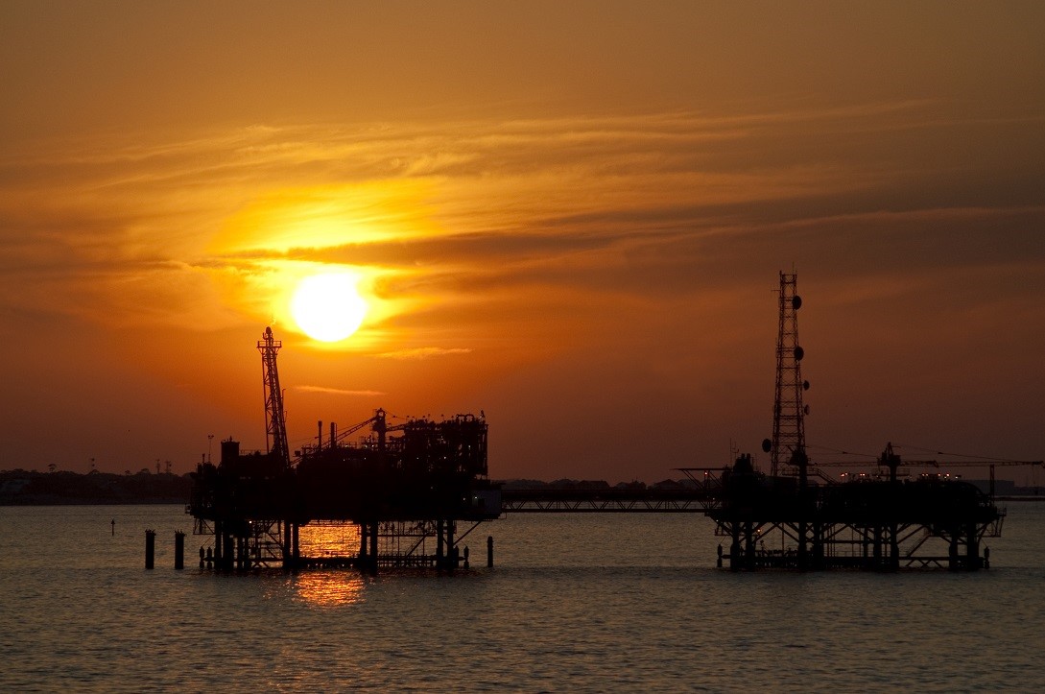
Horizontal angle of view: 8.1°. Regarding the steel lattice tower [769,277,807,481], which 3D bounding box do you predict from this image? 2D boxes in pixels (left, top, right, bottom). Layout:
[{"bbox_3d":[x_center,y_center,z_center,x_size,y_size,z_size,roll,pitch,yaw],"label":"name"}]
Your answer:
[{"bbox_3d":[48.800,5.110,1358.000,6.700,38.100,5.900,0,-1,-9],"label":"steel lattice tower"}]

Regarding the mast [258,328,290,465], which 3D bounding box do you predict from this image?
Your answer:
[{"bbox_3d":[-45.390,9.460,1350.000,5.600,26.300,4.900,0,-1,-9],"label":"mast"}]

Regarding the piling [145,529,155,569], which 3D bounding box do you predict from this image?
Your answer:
[{"bbox_3d":[-67.630,36.760,1342.000,1.650,6.900,1.650,0,-1,-9],"label":"piling"}]

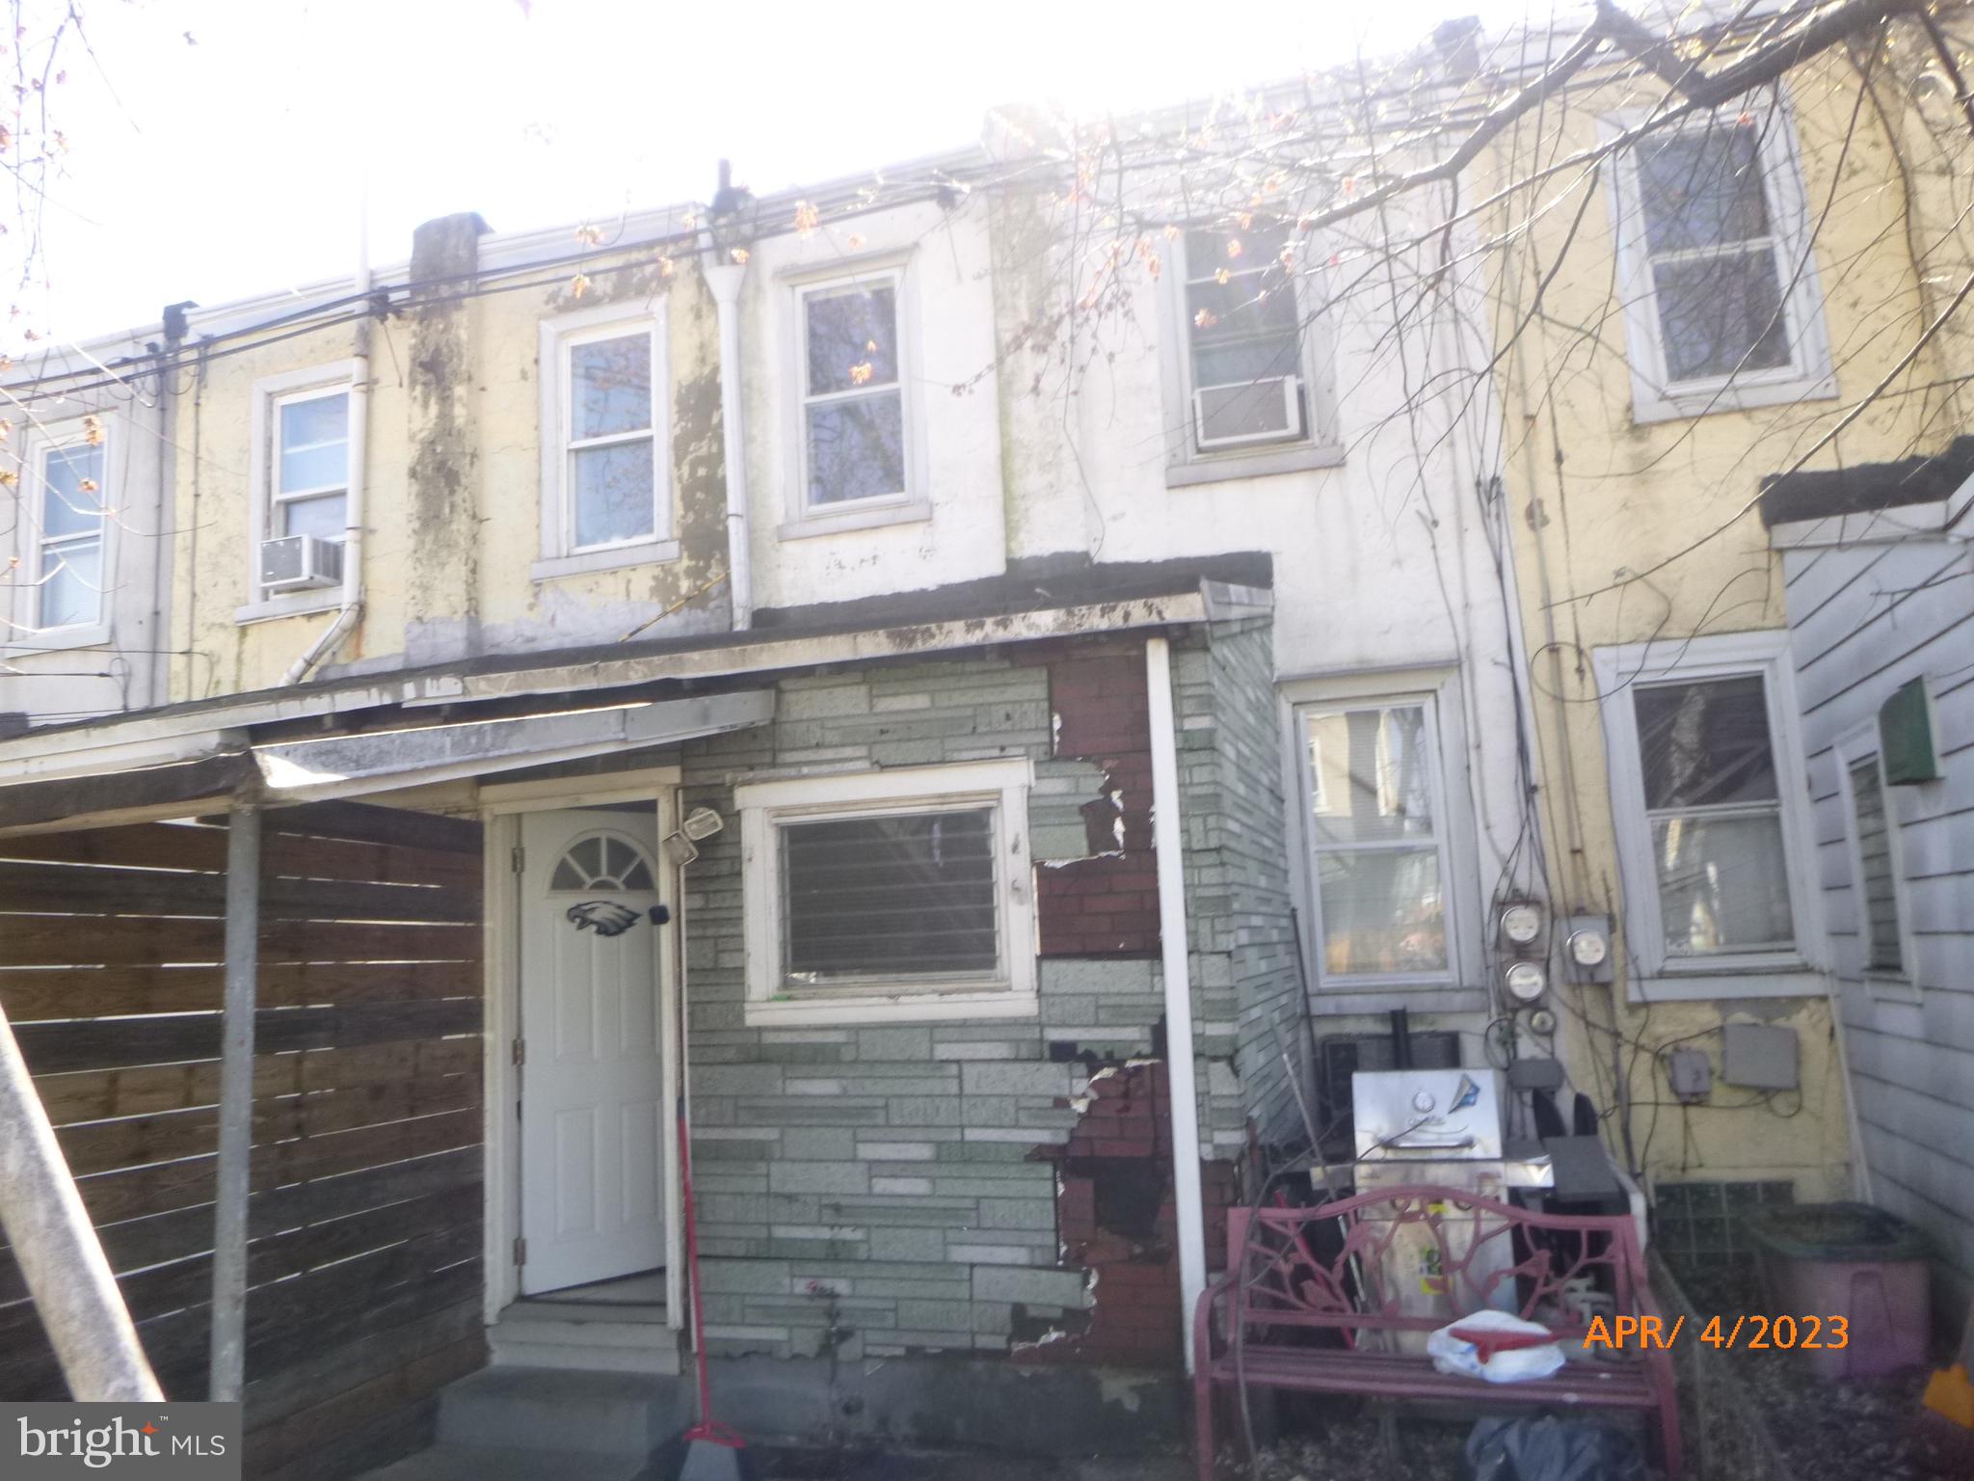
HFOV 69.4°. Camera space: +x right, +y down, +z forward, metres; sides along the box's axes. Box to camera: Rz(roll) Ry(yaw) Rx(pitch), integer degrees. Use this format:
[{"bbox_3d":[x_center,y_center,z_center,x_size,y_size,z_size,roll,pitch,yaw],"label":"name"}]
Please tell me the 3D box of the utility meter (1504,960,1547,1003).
[{"bbox_3d":[2.724,1.221,7.226,0.205,0.213,0.180,-5,-9,16],"label":"utility meter"}]

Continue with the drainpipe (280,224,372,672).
[{"bbox_3d":[-4.550,-2.047,9.872,0.607,3.330,0.150,-5,-9,16],"label":"drainpipe"}]

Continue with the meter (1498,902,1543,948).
[{"bbox_3d":[2.712,0.938,7.268,0.205,0.226,0.180,-5,-9,16],"label":"meter"}]

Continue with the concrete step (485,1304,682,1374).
[{"bbox_3d":[-1.528,2.377,5.679,0.845,0.167,0.290,-5,-9,16],"label":"concrete step"}]

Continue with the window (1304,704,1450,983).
[{"bbox_3d":[2.103,0.543,7.687,0.711,1.521,0.100,-5,-9,16],"label":"window"}]

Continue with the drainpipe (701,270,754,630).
[{"bbox_3d":[-1.450,-1.703,8.158,0.230,2.198,0.160,-6,-9,17],"label":"drainpipe"}]

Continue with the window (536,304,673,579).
[{"bbox_3d":[-2.503,-1.982,9.399,0.984,1.770,0.130,-5,-9,16],"label":"window"}]

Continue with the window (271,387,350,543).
[{"bbox_3d":[-4.367,-1.621,9.299,0.670,1.393,0.100,-6,-9,17],"label":"window"}]

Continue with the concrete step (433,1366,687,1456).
[{"bbox_3d":[-1.591,2.509,5.354,0.910,0.182,0.320,-6,-9,17],"label":"concrete step"}]

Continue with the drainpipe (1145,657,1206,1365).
[{"bbox_3d":[0.657,0.871,4.925,0.078,2.502,0.064,-5,-9,17],"label":"drainpipe"}]

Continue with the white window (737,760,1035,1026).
[{"bbox_3d":[-0.379,0.590,5.381,1.176,0.903,0.120,-6,-9,17],"label":"white window"}]

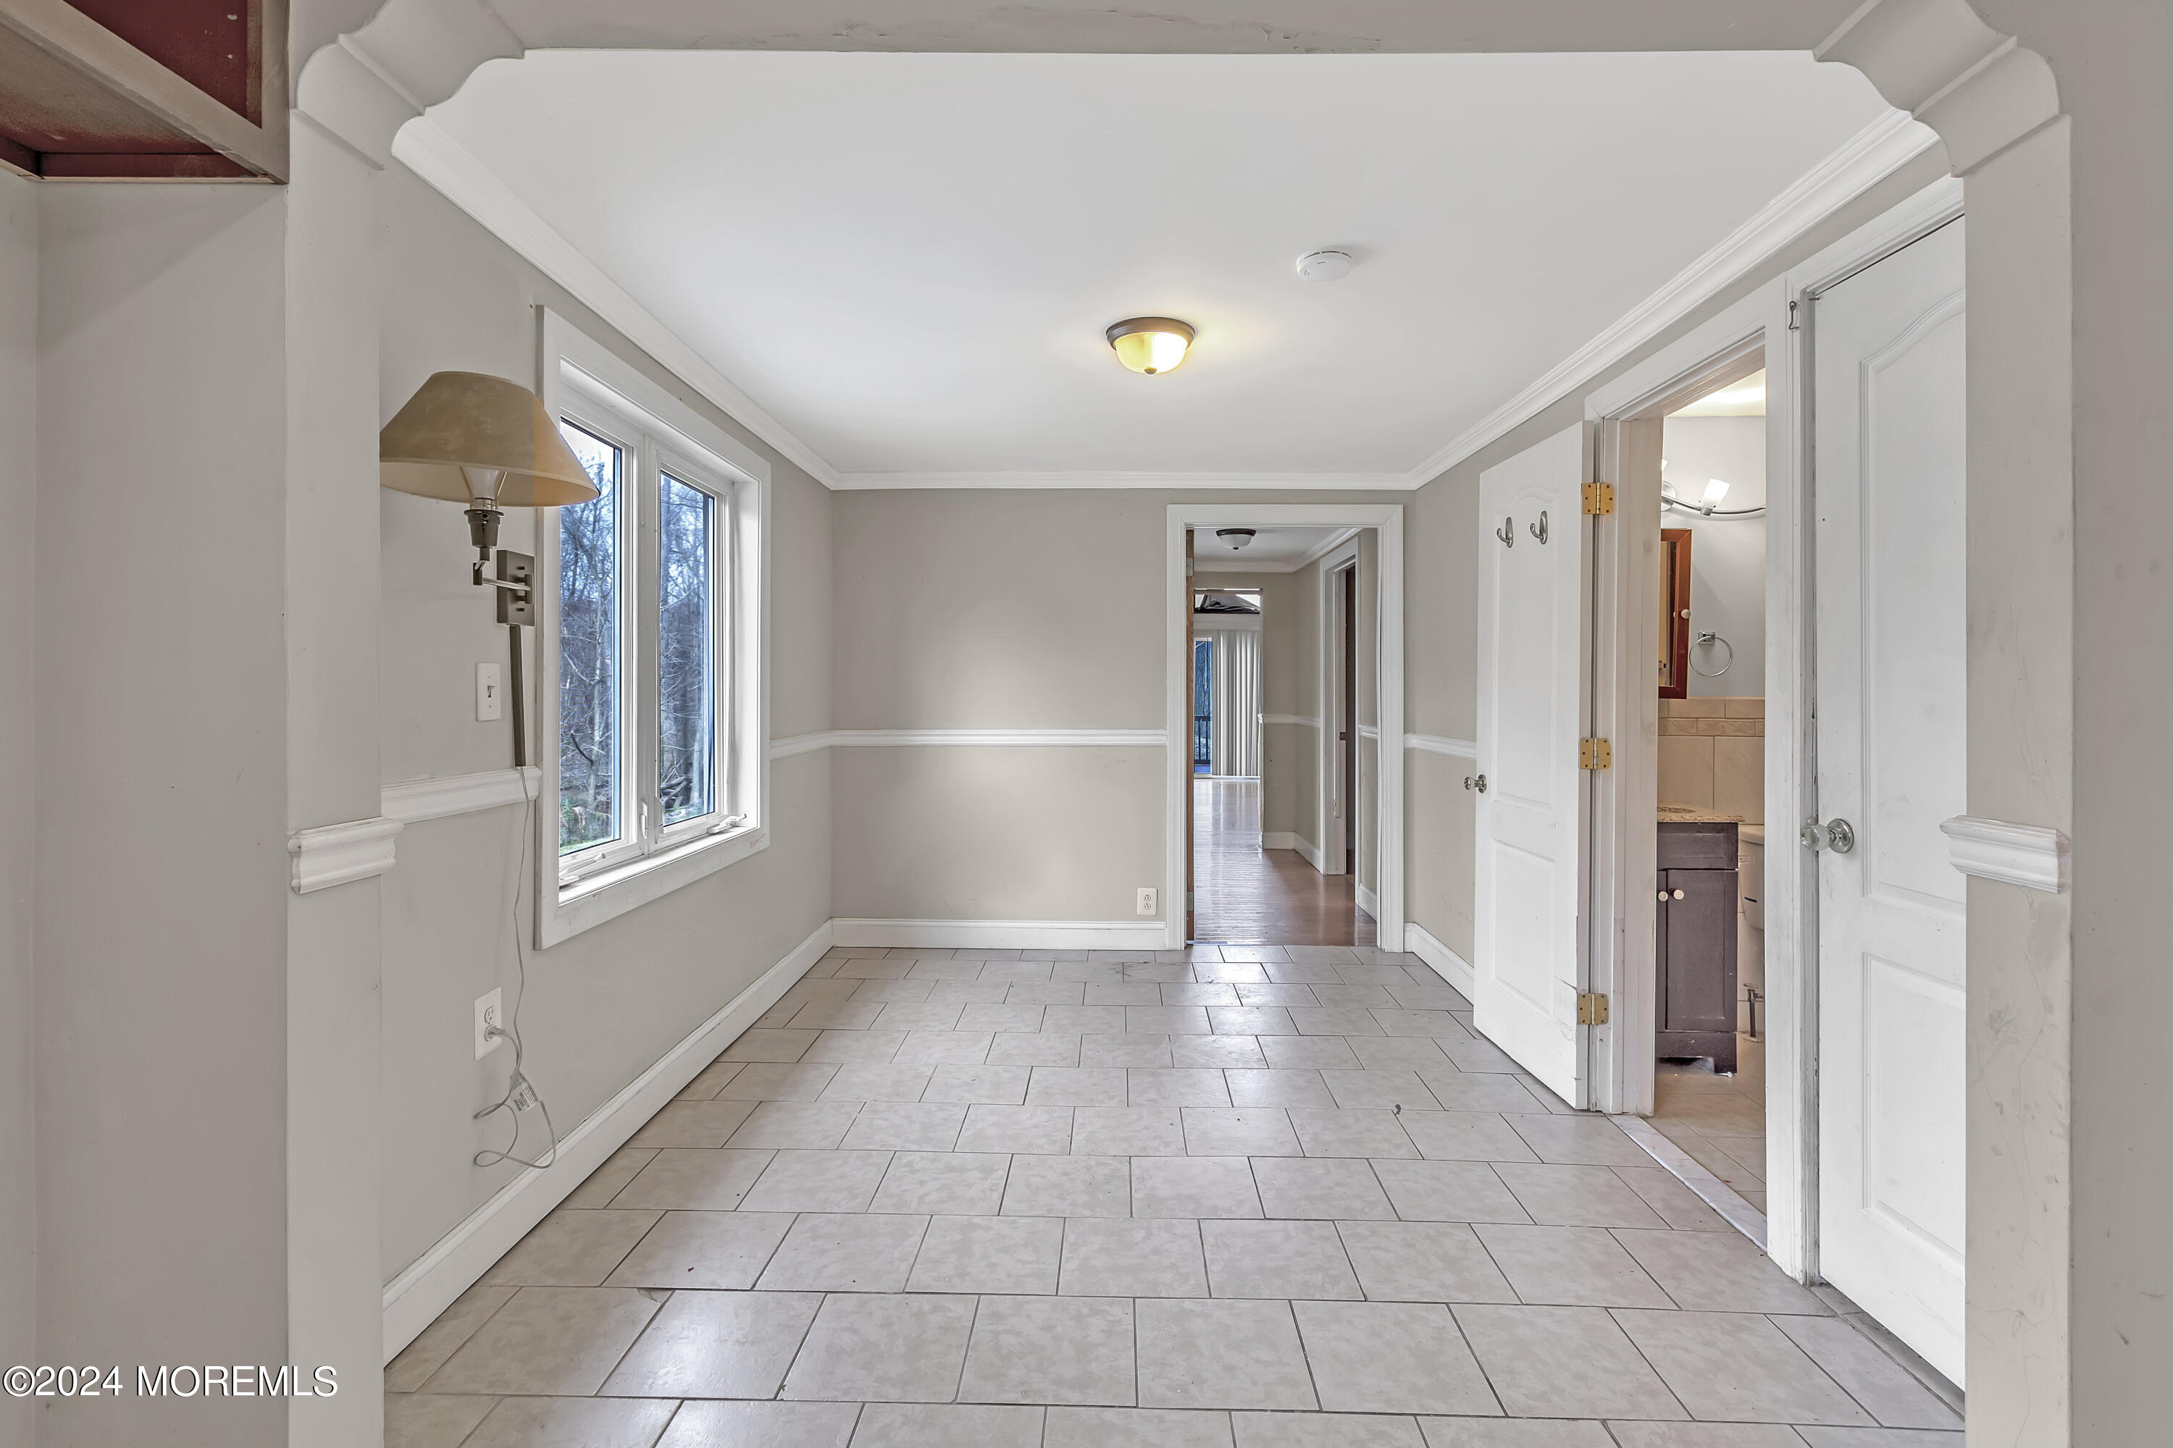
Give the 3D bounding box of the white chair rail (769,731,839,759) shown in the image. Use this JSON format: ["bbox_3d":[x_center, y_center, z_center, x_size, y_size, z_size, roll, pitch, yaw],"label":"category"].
[{"bbox_3d":[-1.188,0.085,3.860,0.022,0.075,0.780,0,1,1],"label":"white chair rail"}]

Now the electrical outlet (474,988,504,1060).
[{"bbox_3d":[-1.242,0.626,1.887,0.012,0.122,0.078,0,1,1],"label":"electrical outlet"}]

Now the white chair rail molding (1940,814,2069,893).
[{"bbox_3d":[1.183,0.168,1.170,0.022,0.081,0.156,0,1,1],"label":"white chair rail molding"}]

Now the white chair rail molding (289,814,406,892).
[{"bbox_3d":[-0.948,0.168,1.168,0.022,0.081,0.156,0,1,1],"label":"white chair rail molding"}]

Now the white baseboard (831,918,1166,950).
[{"bbox_3d":[-0.417,0.991,4.265,1.570,0.129,0.018,0,1,1],"label":"white baseboard"}]

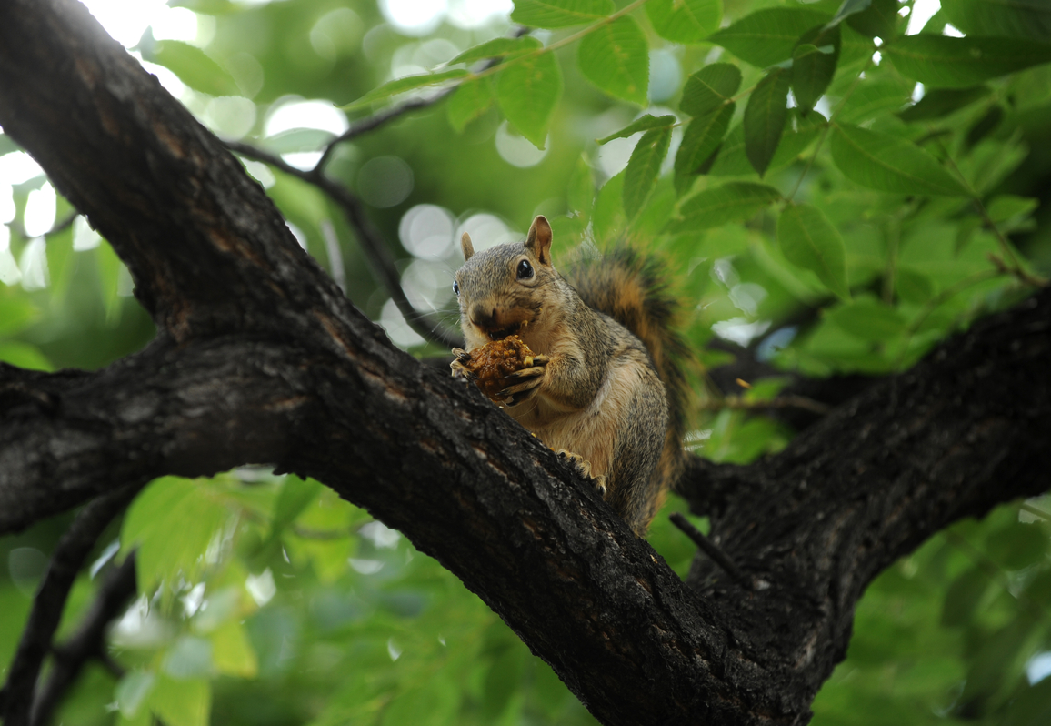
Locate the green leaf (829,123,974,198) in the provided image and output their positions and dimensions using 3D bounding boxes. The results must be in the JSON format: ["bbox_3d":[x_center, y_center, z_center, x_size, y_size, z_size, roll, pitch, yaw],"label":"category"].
[{"bbox_3d":[0.248,-0.135,4.000,0.105,0.020,0.041,26,-66,-13],"label":"green leaf"}]

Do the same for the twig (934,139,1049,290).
[{"bbox_3d":[0.318,-0.103,4.150,0.022,0.130,0.030,-37,0,5],"label":"twig"}]

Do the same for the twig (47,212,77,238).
[{"bbox_3d":[-0.337,-0.100,4.400,0.029,0.009,0.008,-36,0,0],"label":"twig"}]

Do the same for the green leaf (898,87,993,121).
[{"bbox_3d":[0.285,-0.176,4.120,0.067,0.016,0.020,-17,-64,9],"label":"green leaf"}]

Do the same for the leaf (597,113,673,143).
[{"bbox_3d":[0.069,-0.147,3.800,0.051,0.013,0.022,-16,0,2],"label":"leaf"}]

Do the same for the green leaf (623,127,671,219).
[{"bbox_3d":[0.079,-0.121,3.870,0.019,0.068,0.014,25,16,-1],"label":"green leaf"}]

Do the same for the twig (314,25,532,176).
[{"bbox_3d":[-0.072,-0.182,4.200,0.182,0.022,0.035,-34,0,5],"label":"twig"}]

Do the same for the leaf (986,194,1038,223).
[{"bbox_3d":[0.331,-0.107,4.120,0.036,0.012,0.017,-14,-64,7],"label":"leaf"}]

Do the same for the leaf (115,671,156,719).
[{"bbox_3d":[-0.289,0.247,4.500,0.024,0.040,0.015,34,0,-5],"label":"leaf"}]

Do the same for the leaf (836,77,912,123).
[{"bbox_3d":[0.232,-0.173,4.030,0.051,0.015,0.028,-10,-64,5],"label":"leaf"}]

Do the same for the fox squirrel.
[{"bbox_3d":[0.028,0.008,3.780,0.155,0.185,0.098,16,-24,-40],"label":"fox squirrel"}]

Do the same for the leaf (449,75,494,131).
[{"bbox_3d":[-0.035,-0.167,3.900,0.027,0.038,0.012,19,0,-3],"label":"leaf"}]

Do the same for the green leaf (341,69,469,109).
[{"bbox_3d":[-0.077,-0.174,3.850,0.084,0.013,0.025,-15,0,2],"label":"green leaf"}]

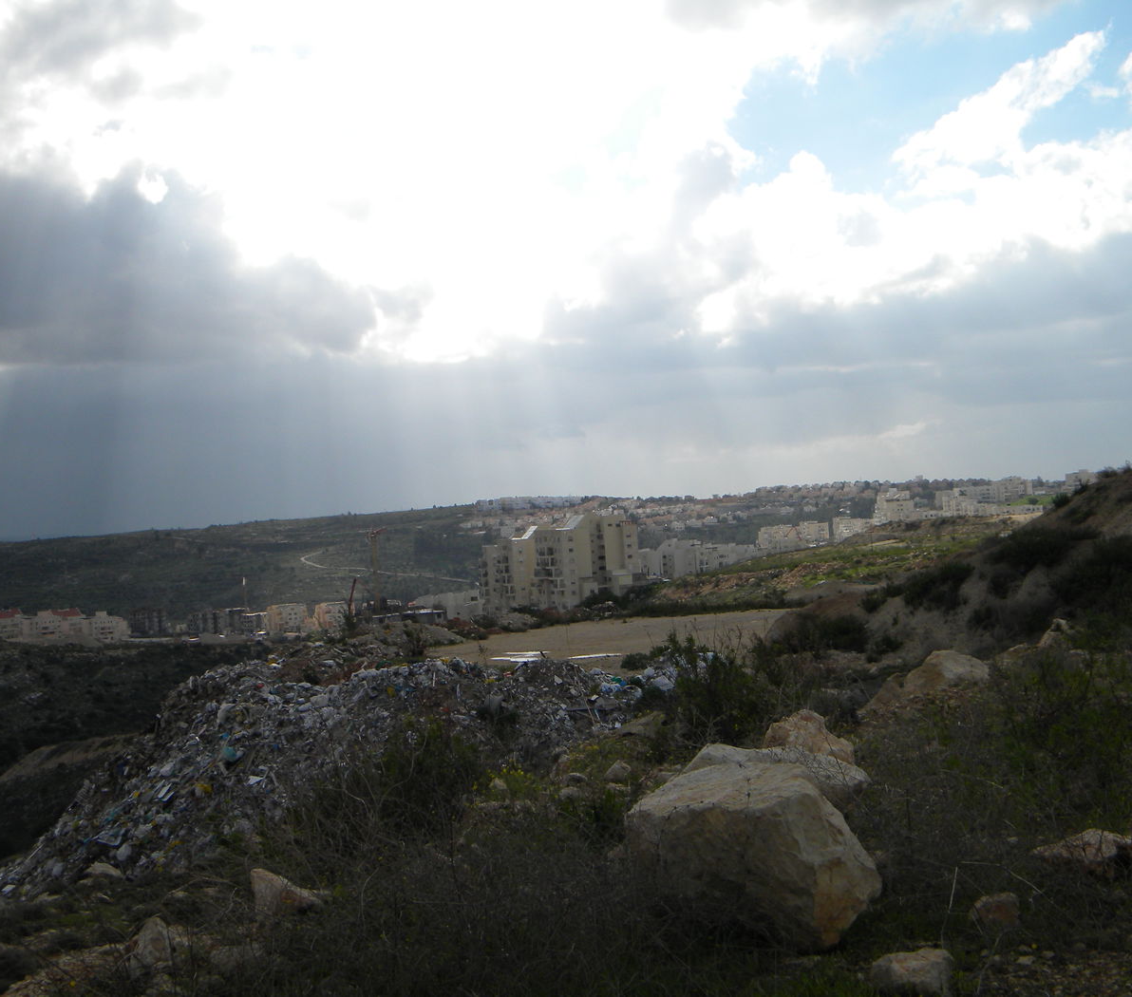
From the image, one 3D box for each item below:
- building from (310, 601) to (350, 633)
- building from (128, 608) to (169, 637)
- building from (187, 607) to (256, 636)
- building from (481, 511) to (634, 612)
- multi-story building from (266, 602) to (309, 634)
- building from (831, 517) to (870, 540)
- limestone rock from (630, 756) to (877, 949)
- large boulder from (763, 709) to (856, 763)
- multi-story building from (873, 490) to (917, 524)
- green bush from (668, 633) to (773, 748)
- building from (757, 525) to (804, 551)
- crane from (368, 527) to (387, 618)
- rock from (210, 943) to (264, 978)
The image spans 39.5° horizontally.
[{"bbox_3d":[-139.552,70.236,930.000,20.000,18.000,16.000,-3,0,-27],"label":"building"},{"bbox_3d":[-250.259,74.486,945.000,22.500,17.000,16.000,-3,0,-16],"label":"building"},{"bbox_3d":[-209.274,75.668,960.000,40.000,17.000,18.000,-3,0,0],"label":"building"},{"bbox_3d":[-2.315,18.984,468.000,41.000,29.000,20.000,-3,0,25],"label":"building"},{"bbox_3d":[-166.163,71.611,940.000,20.500,18.000,16.000,-3,0,-27],"label":"multi-story building"},{"bbox_3d":[181.057,20.117,1000.000,22.000,16.000,16.000,-3,0,10],"label":"building"},{"bbox_3d":[0.805,1.545,6.800,1.080,0.680,0.850,-3,0,0],"label":"limestone rock"},{"bbox_3d":[1.571,1.571,10.200,0.550,0.400,0.450,-3,0,9],"label":"large boulder"},{"bbox_3d":[204.584,5.494,980.000,25.000,20.000,18.000,-3,0,10],"label":"multi-story building"},{"bbox_3d":[1.216,1.521,12.500,0.850,0.900,0.800,-3,0,0],"label":"green bush"},{"bbox_3d":[122.584,23.448,900.000,25.000,16.500,15.000,-3,0,12],"label":"building"},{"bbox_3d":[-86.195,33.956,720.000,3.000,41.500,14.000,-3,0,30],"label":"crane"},{"bbox_3d":[-1.336,1.876,6.400,0.200,0.130,0.160,-3,0,-12],"label":"rock"}]

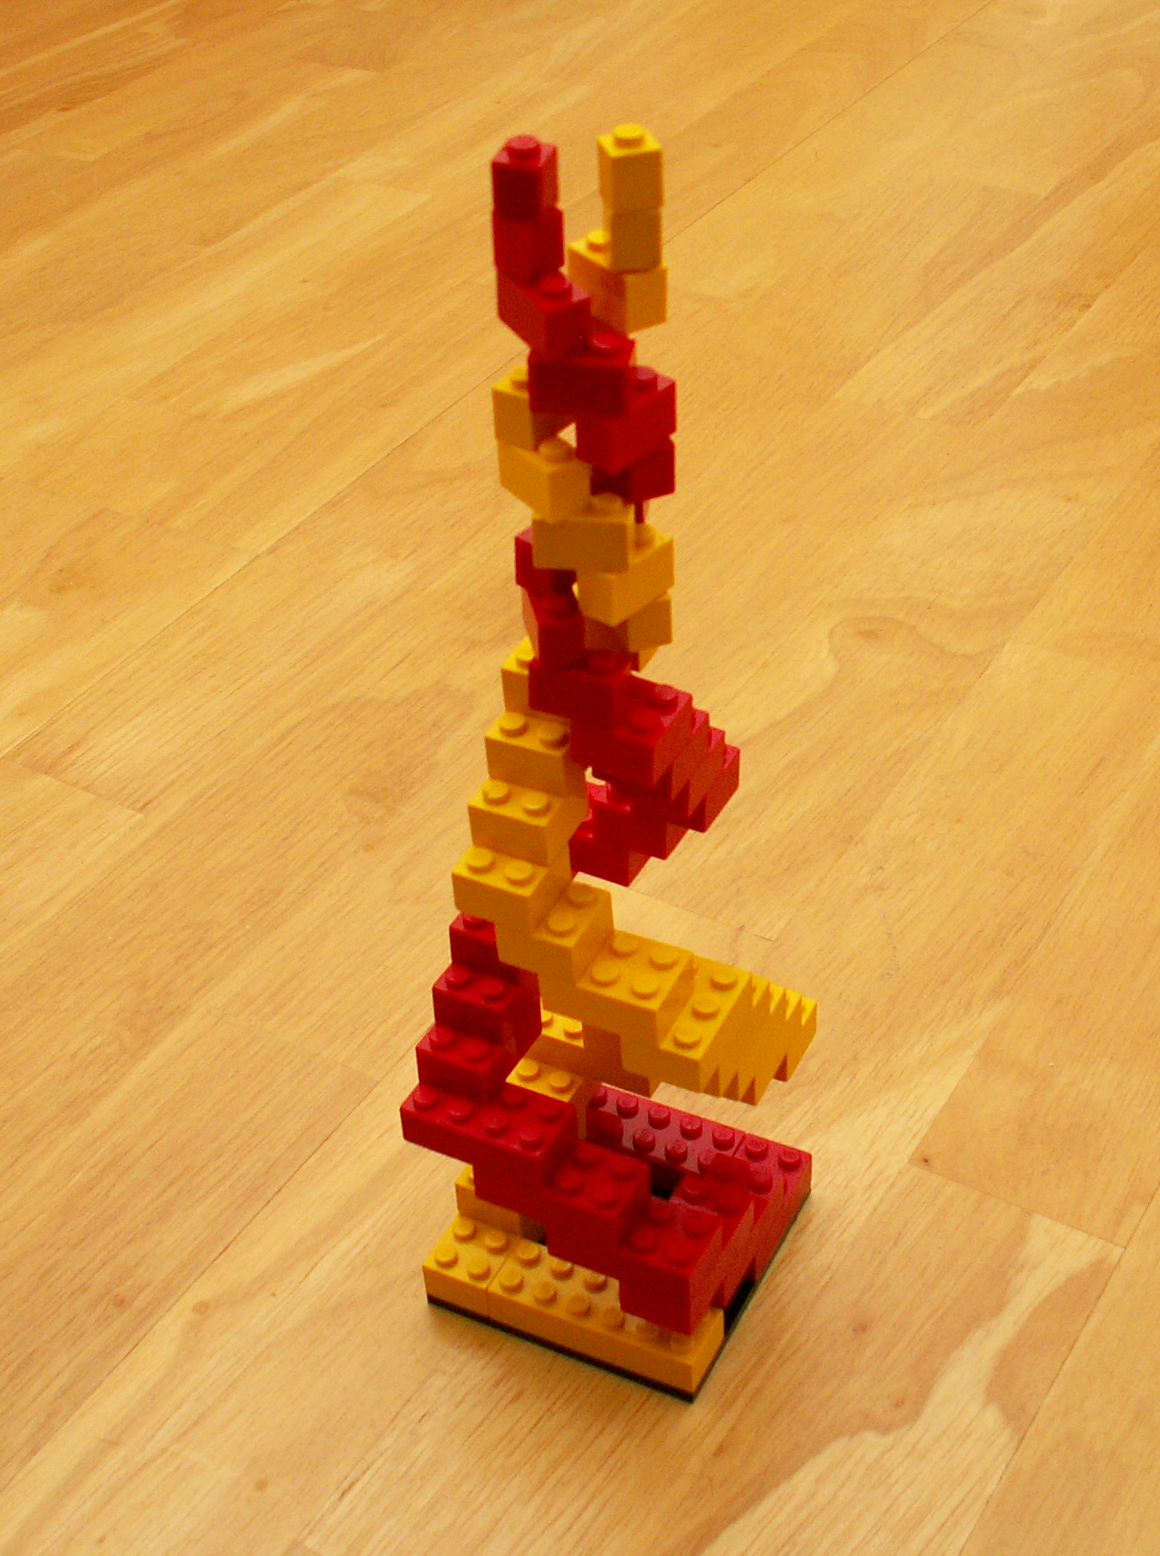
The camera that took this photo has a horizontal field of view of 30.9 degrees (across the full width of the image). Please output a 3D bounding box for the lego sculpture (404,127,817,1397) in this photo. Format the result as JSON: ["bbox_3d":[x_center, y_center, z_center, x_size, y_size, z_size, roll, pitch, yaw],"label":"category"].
[{"bbox_3d":[0.004,0.005,0.390,0.064,0.255,0.064,16,43,23],"label":"lego sculpture"}]

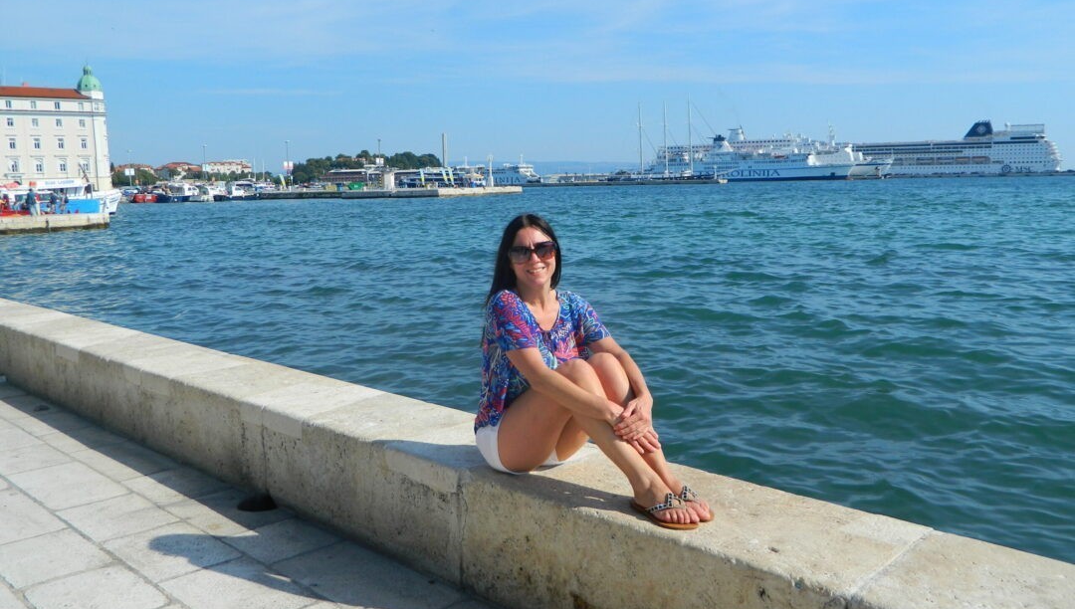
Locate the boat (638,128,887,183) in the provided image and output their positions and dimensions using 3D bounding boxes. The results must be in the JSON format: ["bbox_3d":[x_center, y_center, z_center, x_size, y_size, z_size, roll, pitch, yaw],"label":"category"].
[{"bbox_3d":[134.000,-89.813,530.000,130.000,29.000,20.000,2,9,18],"label":"boat"}]

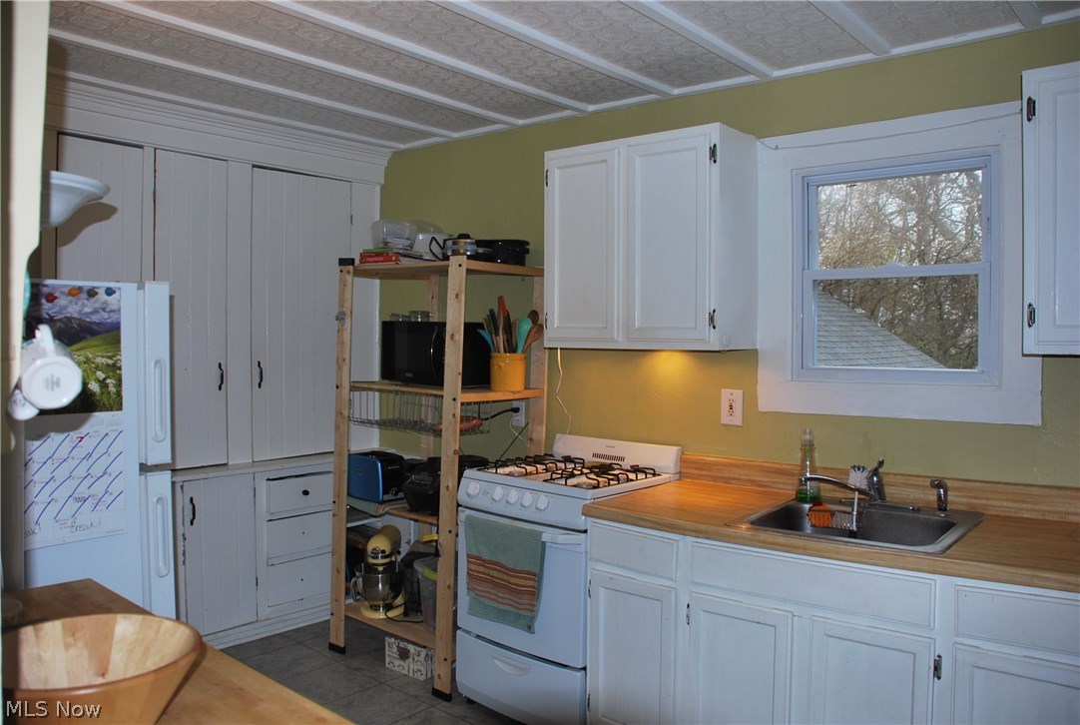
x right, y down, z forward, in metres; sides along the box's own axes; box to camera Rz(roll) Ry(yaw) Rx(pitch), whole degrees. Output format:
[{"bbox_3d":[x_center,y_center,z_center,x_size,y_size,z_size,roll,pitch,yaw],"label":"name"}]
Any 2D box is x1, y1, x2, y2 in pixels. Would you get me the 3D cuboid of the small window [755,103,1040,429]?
[{"bbox_3d":[1.141,-0.304,2.669,0.870,0.973,0.080,1,2,36],"label":"small window"}]

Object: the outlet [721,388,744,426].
[{"bbox_3d":[0.707,0.165,2.986,0.087,0.131,0.010,1,2,36],"label":"outlet"}]

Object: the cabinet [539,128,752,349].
[{"bbox_3d":[0.400,-0.422,3.002,0.709,0.744,0.320,1,2,36],"label":"cabinet"}]

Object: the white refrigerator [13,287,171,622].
[{"bbox_3d":[-1.475,0.569,2.095,0.710,1.549,0.740,1,2,41],"label":"white refrigerator"}]

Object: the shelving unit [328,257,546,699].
[{"bbox_3d":[-0.472,0.436,3.560,0.820,1.730,0.490,1,2,38],"label":"shelving unit"}]

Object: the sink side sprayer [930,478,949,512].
[{"bbox_3d":[1.219,0.404,2.472,0.054,0.100,0.032,-1,2,-30],"label":"sink side sprayer"}]

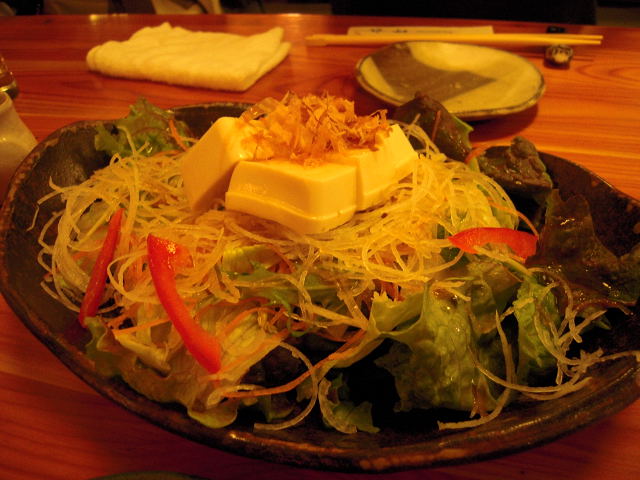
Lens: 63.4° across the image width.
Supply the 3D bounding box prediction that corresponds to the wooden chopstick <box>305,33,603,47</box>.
[{"bbox_3d":[0.106,-0.167,0.432,0.240,0.007,0.016,3,40,9],"label":"wooden chopstick"}]

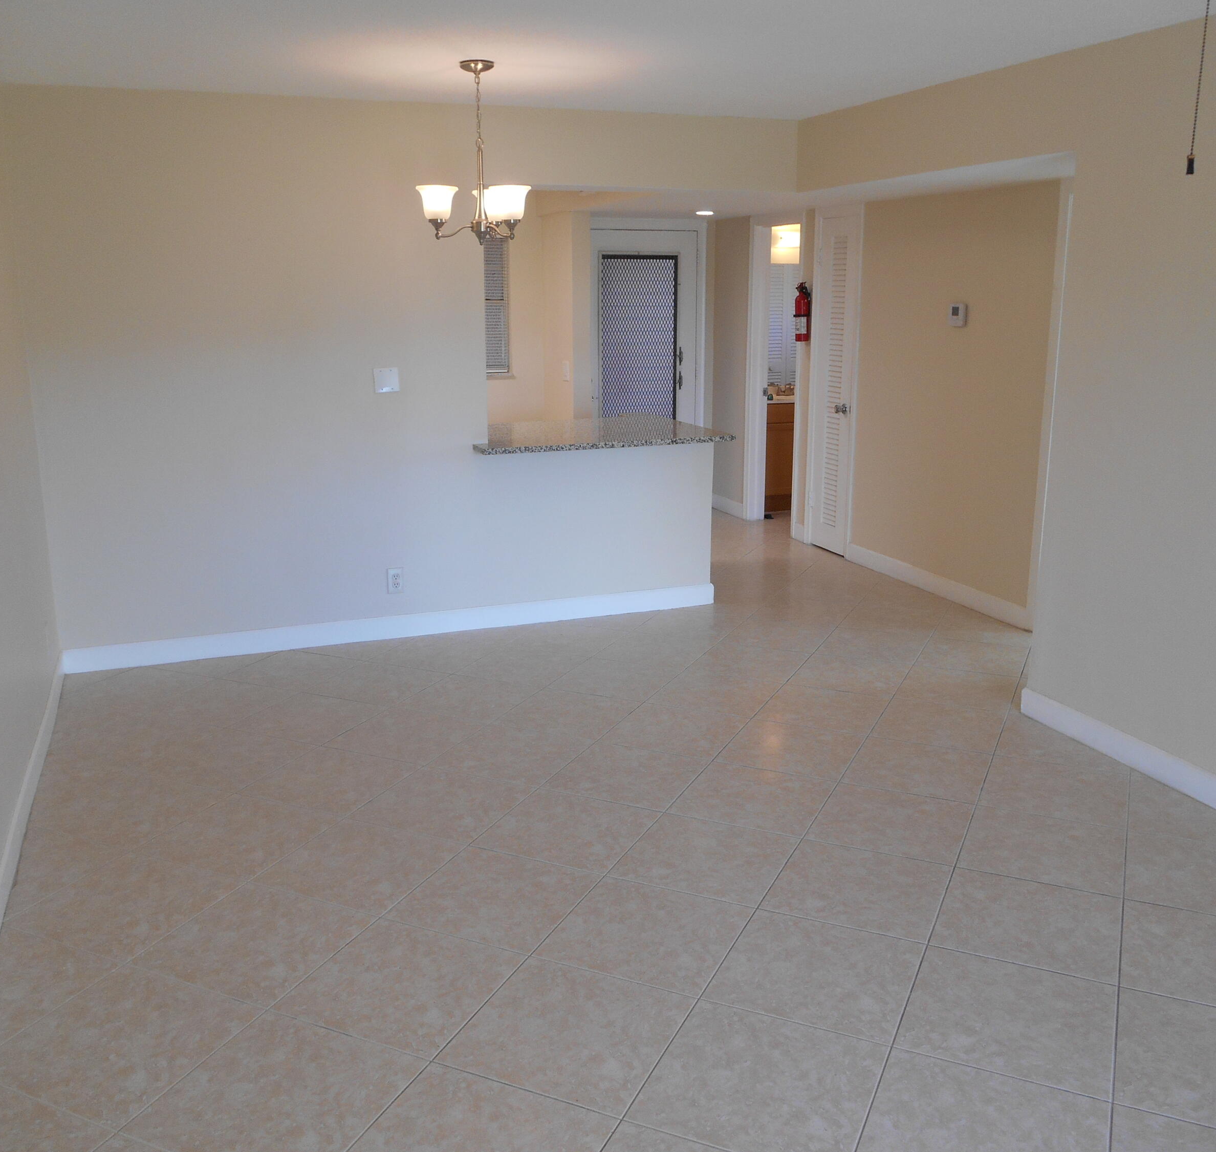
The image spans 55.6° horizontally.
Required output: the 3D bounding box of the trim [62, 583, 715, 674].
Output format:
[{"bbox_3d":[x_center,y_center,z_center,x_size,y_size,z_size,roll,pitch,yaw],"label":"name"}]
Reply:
[{"bbox_3d":[-0.919,0.237,5.602,3.146,0.110,0.018,-6,15,-20],"label":"trim"}]

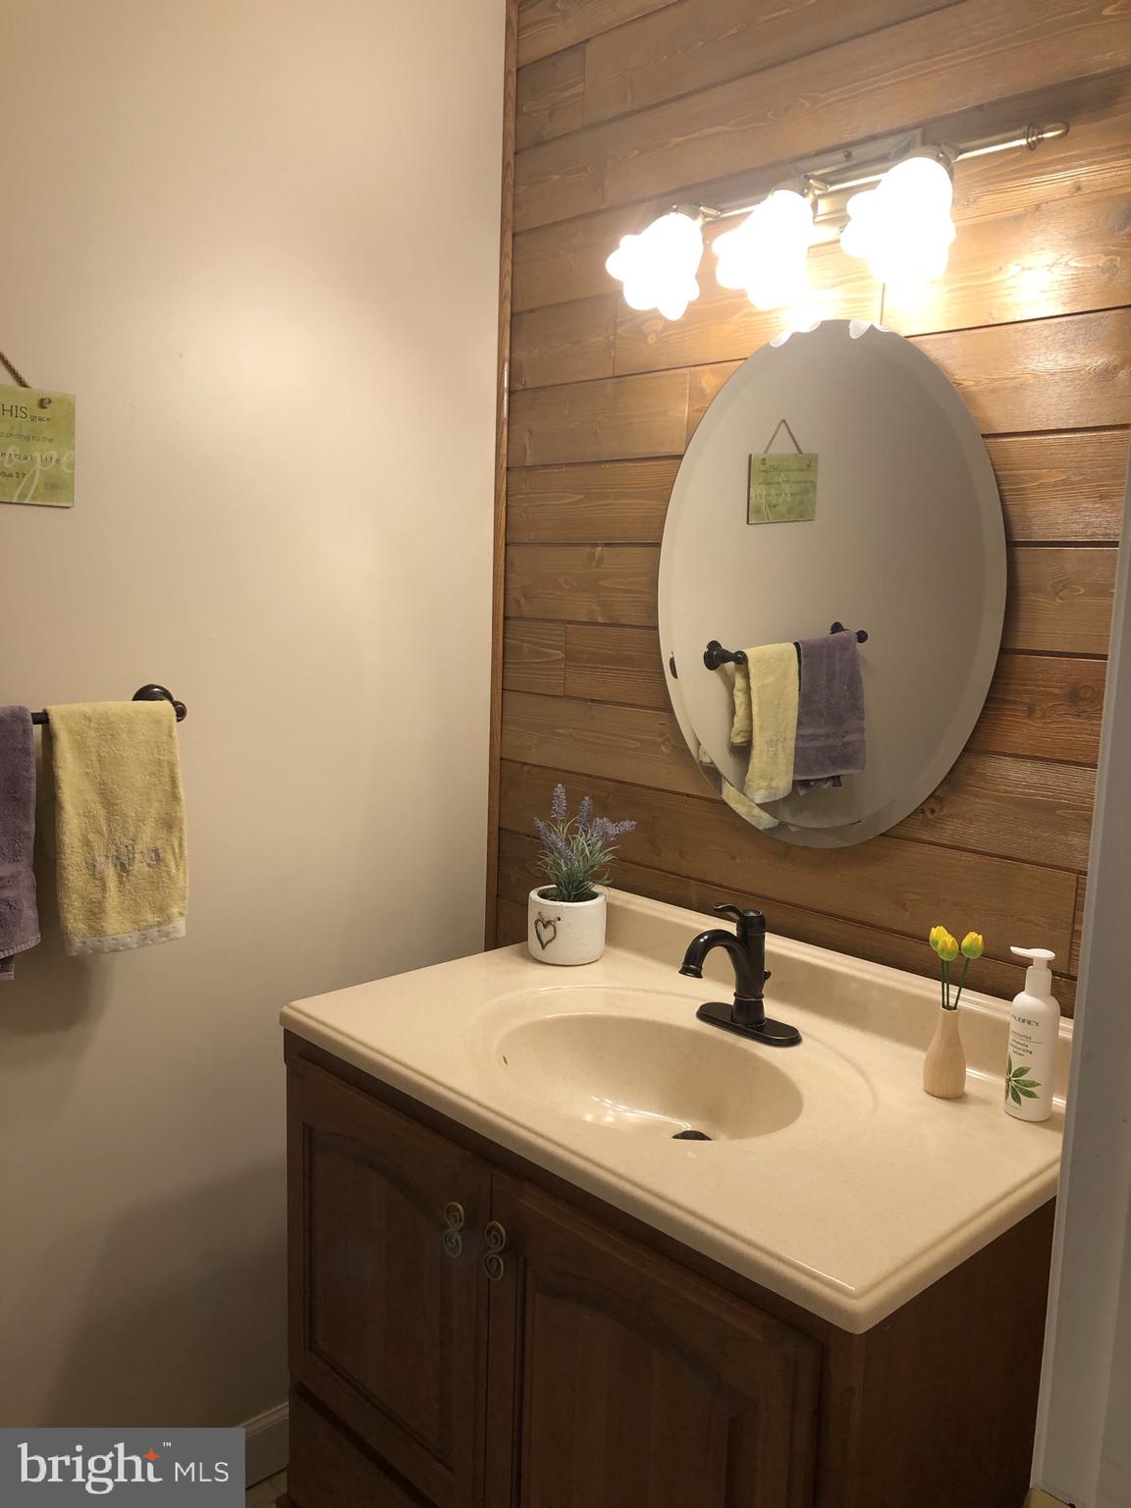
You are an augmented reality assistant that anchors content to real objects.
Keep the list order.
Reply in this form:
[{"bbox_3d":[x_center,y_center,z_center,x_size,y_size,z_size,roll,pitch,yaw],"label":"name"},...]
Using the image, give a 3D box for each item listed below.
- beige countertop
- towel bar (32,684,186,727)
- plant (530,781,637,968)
[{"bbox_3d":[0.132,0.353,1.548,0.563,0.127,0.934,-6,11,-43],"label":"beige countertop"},{"bbox_3d":[-0.724,-0.047,1.559,0.520,0.063,0.092,-6,11,-43],"label":"towel bar"},{"bbox_3d":[0.017,0.187,1.945,0.145,0.274,0.150,2,8,0],"label":"plant"}]

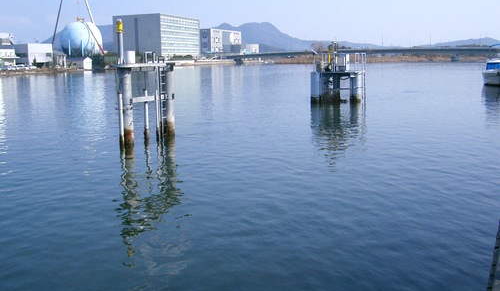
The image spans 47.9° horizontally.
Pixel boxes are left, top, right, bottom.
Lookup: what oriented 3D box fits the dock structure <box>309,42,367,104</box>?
[{"bbox_3d":[5.339,-4.457,34.600,3.250,3.600,3.000,0,9,4],"label":"dock structure"}]

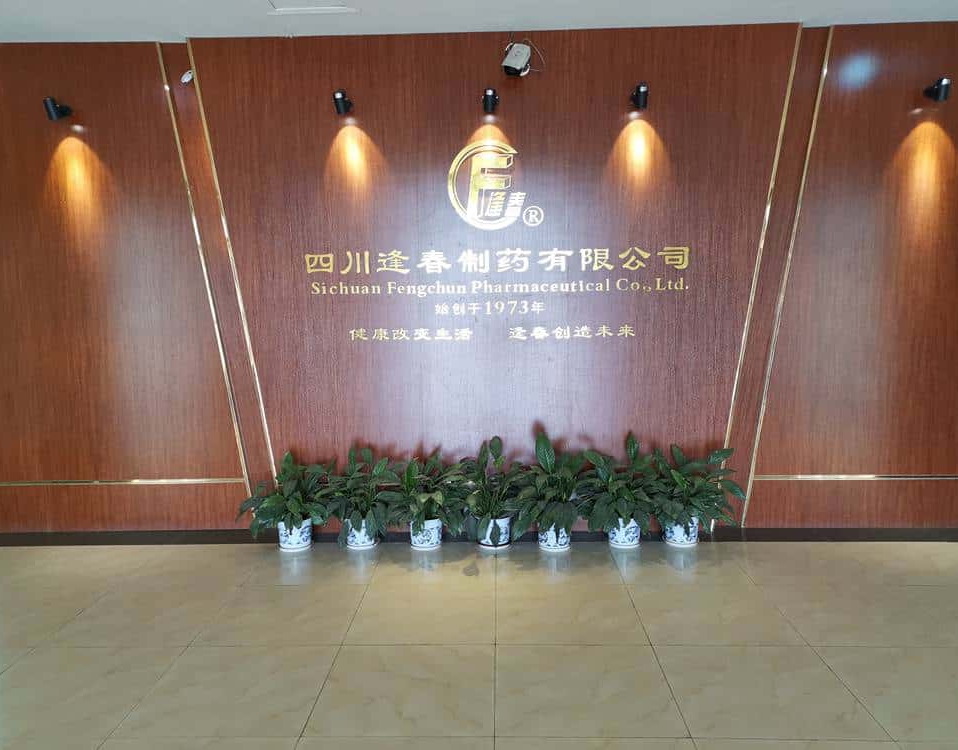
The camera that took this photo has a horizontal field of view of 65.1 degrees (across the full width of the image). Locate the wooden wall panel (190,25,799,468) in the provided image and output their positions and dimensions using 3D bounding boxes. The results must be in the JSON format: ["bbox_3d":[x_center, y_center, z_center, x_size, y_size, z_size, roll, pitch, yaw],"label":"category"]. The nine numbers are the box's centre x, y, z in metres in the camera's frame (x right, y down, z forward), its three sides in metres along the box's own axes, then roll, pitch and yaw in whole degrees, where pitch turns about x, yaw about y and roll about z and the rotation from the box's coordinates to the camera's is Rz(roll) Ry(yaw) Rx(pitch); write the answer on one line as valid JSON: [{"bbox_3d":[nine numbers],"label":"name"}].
[{"bbox_3d":[0.079,-0.453,4.020,3.180,2.680,0.070,-1,6,2],"label":"wooden wall panel"}]

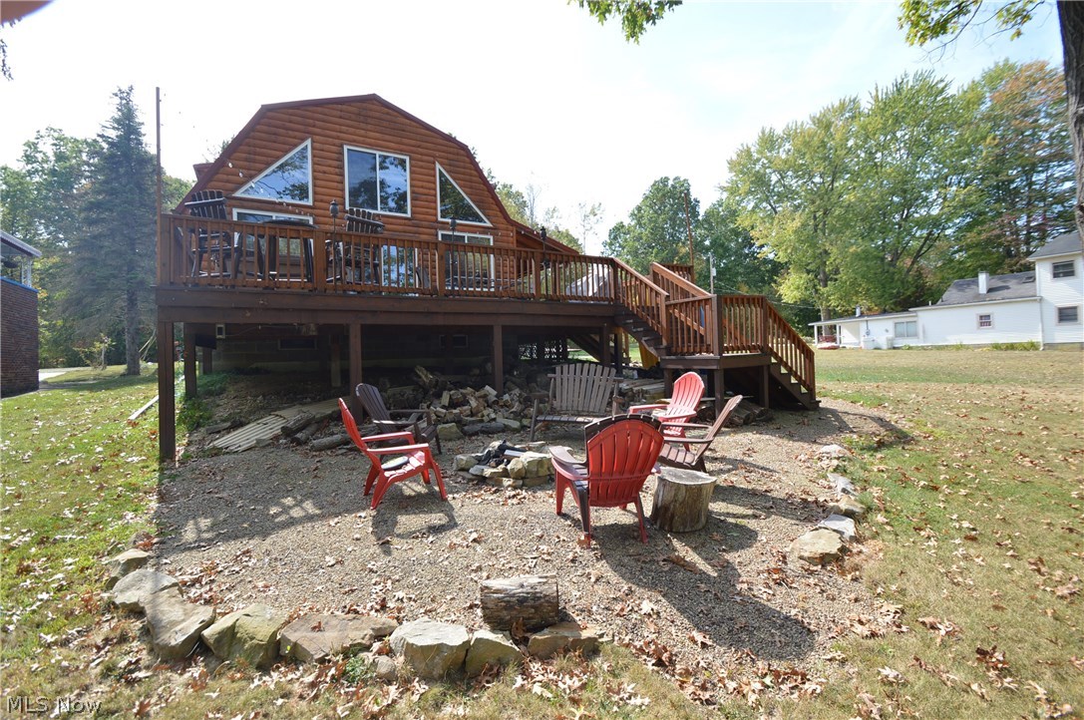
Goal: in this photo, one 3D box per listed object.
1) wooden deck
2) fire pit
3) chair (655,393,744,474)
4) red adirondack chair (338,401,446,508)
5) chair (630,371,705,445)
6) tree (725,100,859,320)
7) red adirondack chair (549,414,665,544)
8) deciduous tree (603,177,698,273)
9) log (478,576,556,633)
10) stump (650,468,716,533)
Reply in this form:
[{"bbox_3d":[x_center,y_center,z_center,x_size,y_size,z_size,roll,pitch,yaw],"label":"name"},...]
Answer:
[{"bbox_3d":[-0.781,-0.415,8.459,9.930,3.300,5.800,-1,0,-26],"label":"wooden deck"},{"bbox_3d":[-0.348,1.069,4.876,1.080,0.320,1.050,-1,0,0],"label":"fire pit"},{"bbox_3d":[1.464,0.800,4.397,0.920,0.910,0.760,-2,0,21],"label":"chair"},{"bbox_3d":[-1.415,0.821,4.200,0.870,0.930,0.760,-1,0,-27],"label":"red adirondack chair"},{"bbox_3d":[1.508,0.669,5.543,0.870,0.930,0.760,-1,0,-16],"label":"chair"},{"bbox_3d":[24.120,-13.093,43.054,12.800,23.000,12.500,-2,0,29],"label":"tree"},{"bbox_3d":[0.520,0.869,3.529,0.780,0.960,0.900,-1,0,-11],"label":"red adirondack chair"},{"bbox_3d":[9.894,-9.188,42.038,9.000,15.500,9.000,-2,0,14],"label":"deciduous tree"},{"bbox_3d":[-0.134,1.355,2.594,0.440,0.270,0.270,-1,0,-7],"label":"log"},{"bbox_3d":[1.164,1.136,3.725,0.500,0.380,0.500,-2,0,17],"label":"stump"}]

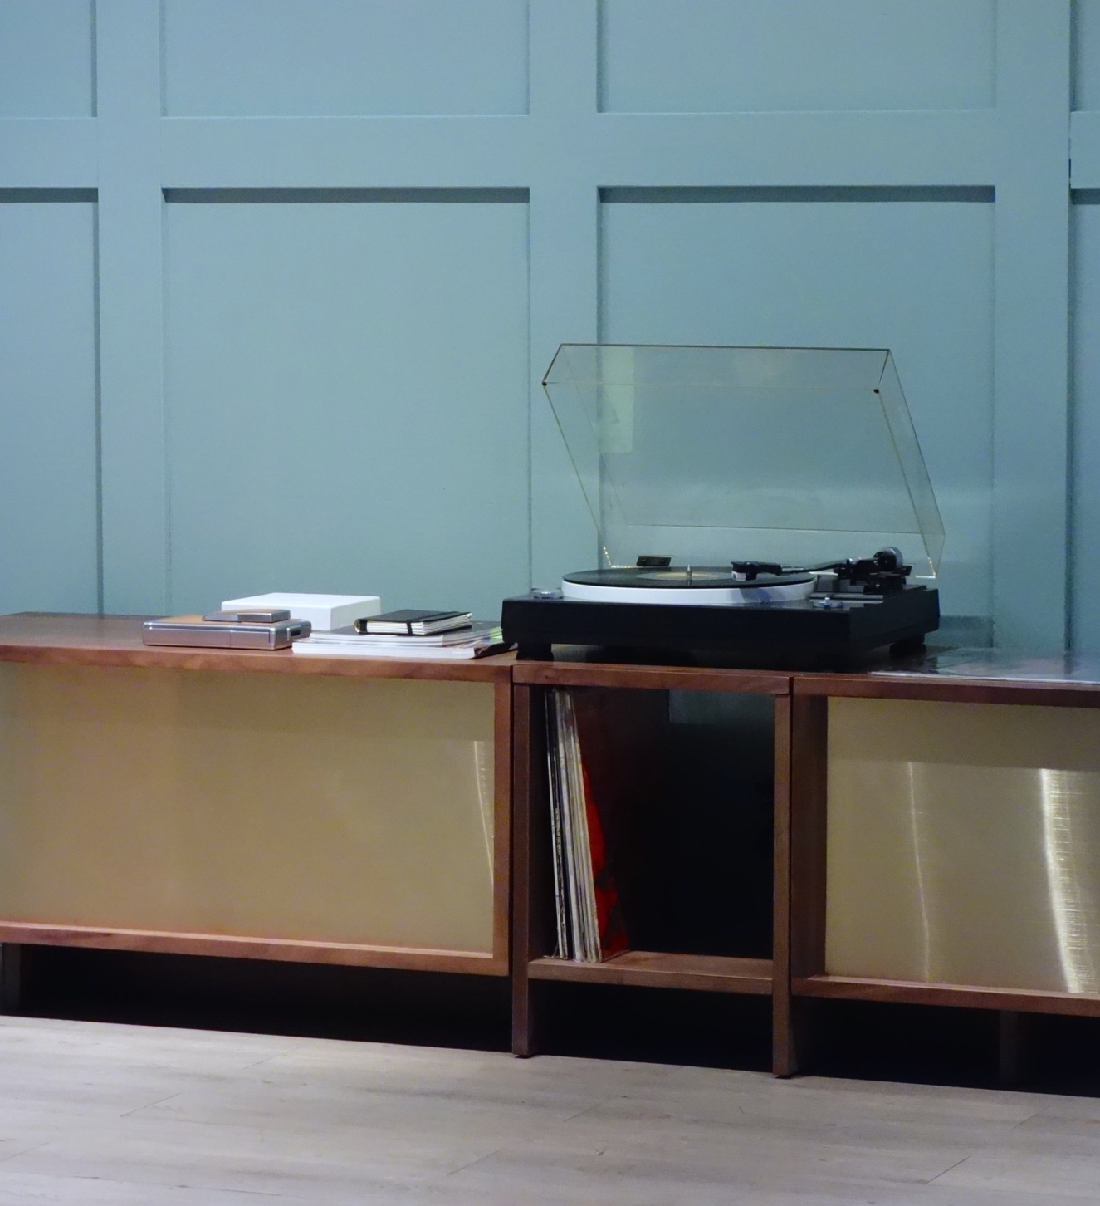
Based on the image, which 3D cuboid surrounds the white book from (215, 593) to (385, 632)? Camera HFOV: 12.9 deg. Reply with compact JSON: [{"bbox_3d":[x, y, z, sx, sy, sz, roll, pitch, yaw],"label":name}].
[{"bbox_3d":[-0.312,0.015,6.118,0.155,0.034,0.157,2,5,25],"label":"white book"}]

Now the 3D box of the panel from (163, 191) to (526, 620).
[{"bbox_3d":[-0.258,-0.072,6.218,0.515,0.912,0.020,2,5,23],"label":"panel"}]

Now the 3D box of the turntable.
[{"bbox_3d":[0.216,-0.121,5.787,0.429,0.367,0.377,2,5,23],"label":"turntable"}]

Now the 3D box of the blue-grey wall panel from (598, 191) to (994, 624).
[{"bbox_3d":[0.300,-0.052,5.983,0.516,0.912,0.020,2,5,23],"label":"blue-grey wall panel"}]

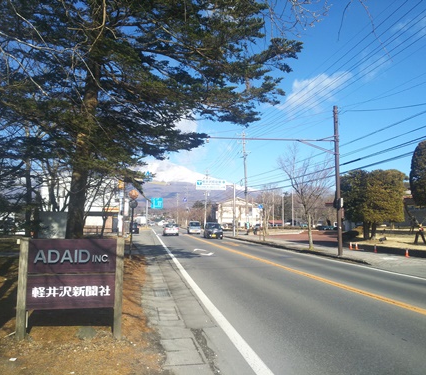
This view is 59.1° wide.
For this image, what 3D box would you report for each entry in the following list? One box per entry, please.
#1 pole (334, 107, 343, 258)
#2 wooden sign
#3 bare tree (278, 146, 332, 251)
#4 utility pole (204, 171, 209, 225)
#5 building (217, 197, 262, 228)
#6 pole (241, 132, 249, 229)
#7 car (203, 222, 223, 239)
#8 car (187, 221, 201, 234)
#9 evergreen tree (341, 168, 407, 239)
[{"bbox_3d":[5.865,-0.388,17.506,0.250,6.970,0.250,1,-5,-10],"label":"pole"},{"bbox_3d":[-1.949,1.350,5.099,1.340,1.330,0.130,1,-5,-6],"label":"wooden sign"},{"bbox_3d":[5.010,0.486,20.339,2.850,5.700,2.700,1,-5,-10],"label":"bare tree"},{"bbox_3d":[-1.369,2.493,79.097,0.500,12.300,0.450,1,-5,-10],"label":"utility pole"},{"bbox_3d":[6.495,6.385,93.806,10.500,7.600,11.000,1,-5,-10],"label":"building"},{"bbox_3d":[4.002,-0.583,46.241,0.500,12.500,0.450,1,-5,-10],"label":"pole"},{"bbox_3d":[0.048,4.068,35.779,1.480,1.590,3.400,1,-5,-10],"label":"car"},{"bbox_3d":[-2.386,5.196,49.232,1.480,1.770,3.400,1,-5,-10],"label":"car"},{"bbox_3d":[11.719,1.210,27.503,4.500,5.150,4.100,1,-5,-10],"label":"evergreen tree"}]

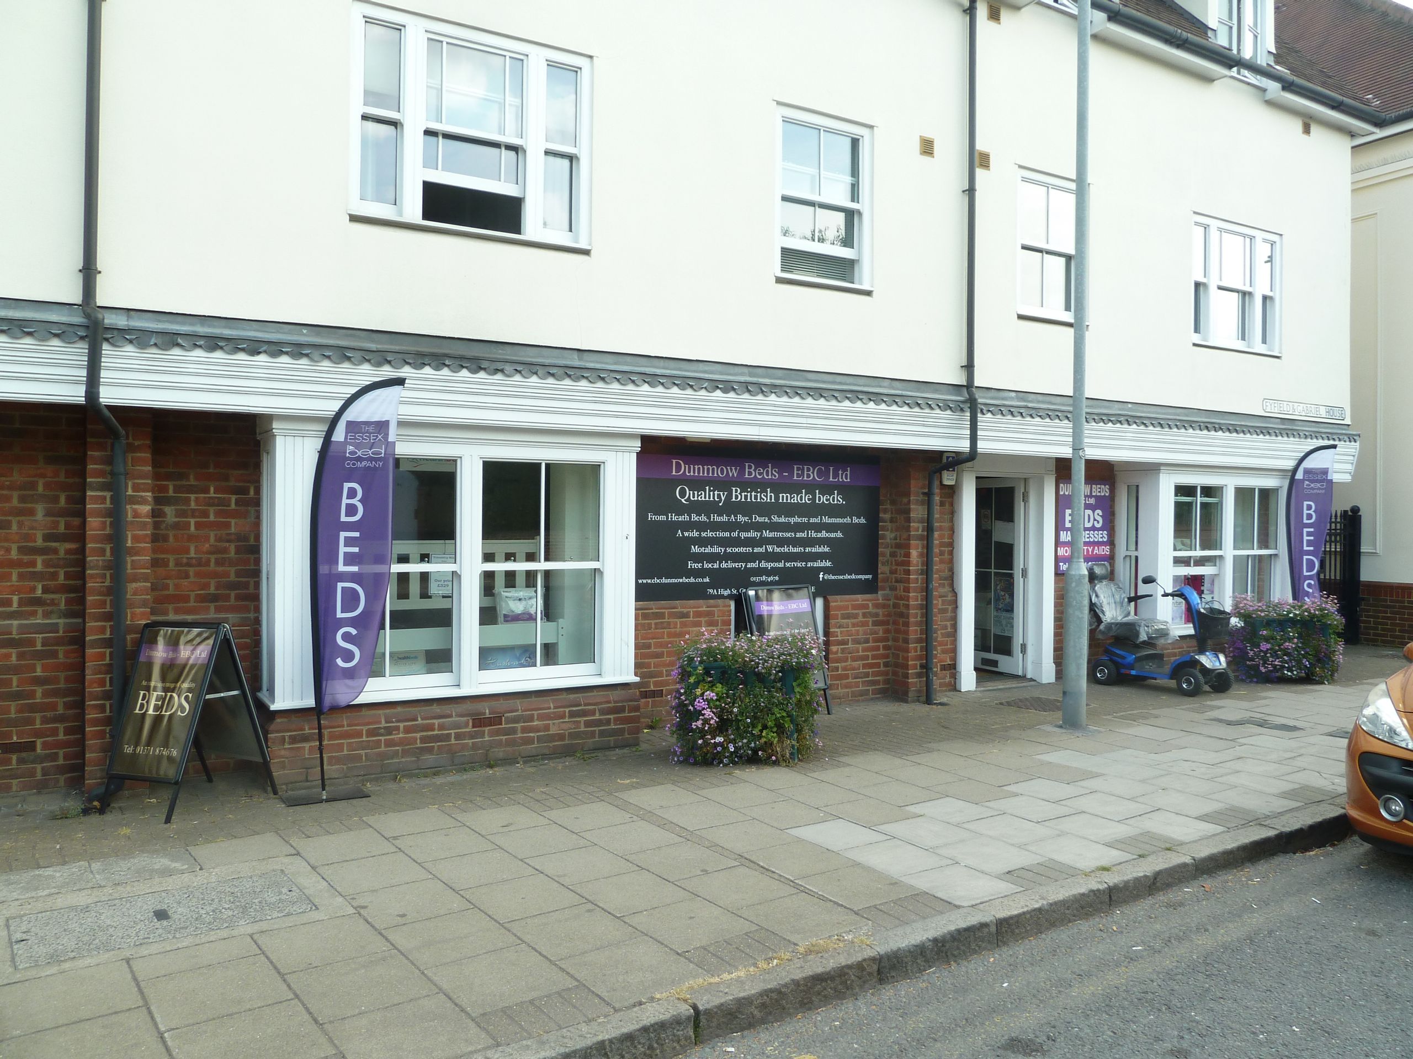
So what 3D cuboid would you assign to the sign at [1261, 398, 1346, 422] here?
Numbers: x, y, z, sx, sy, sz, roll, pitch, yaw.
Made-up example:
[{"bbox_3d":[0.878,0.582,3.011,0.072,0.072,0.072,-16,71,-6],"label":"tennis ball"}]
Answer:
[{"bbox_3d":[6.575,-1.312,11.200,1.580,0.150,0.025,0,1,-29],"label":"sign"}]

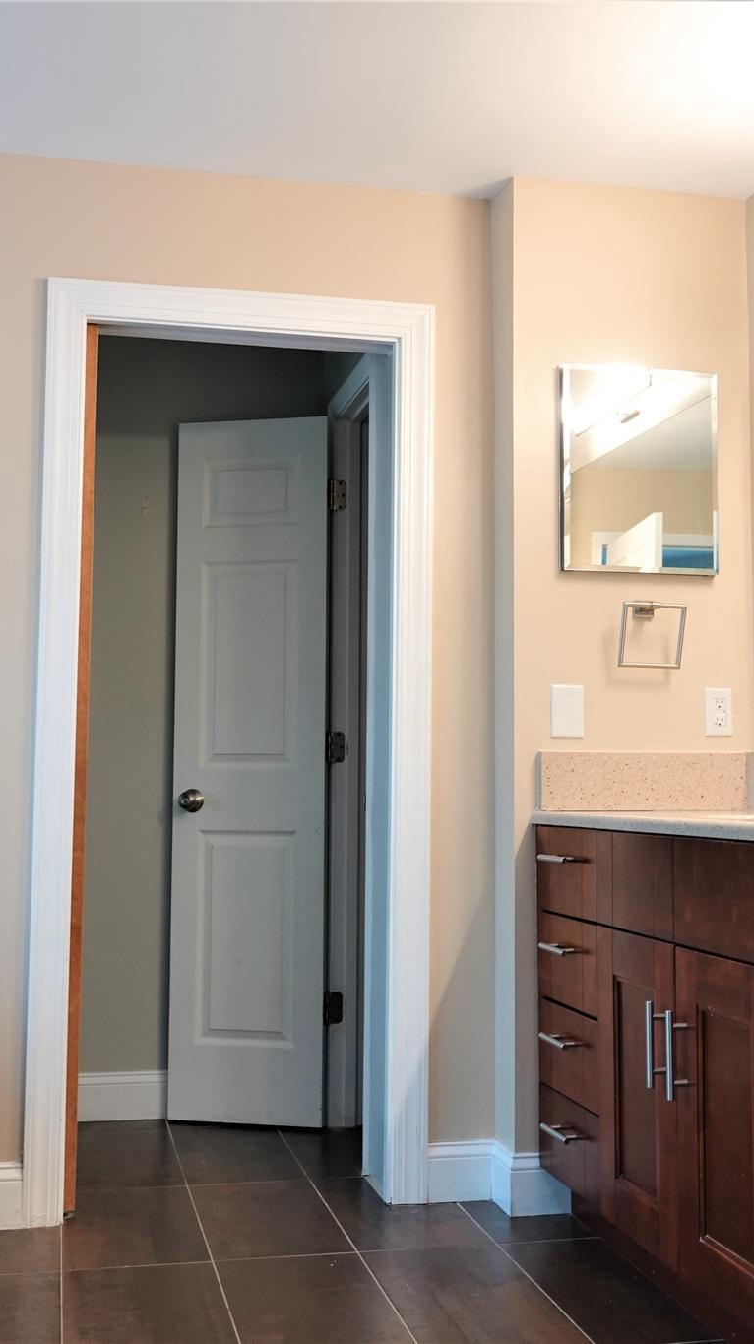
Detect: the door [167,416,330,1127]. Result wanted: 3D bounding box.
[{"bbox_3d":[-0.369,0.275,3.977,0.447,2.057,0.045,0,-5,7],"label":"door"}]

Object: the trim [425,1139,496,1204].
[{"bbox_3d":[0.195,1.181,3.170,0.158,0.135,0.018,2,-5,-13],"label":"trim"}]

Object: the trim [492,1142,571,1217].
[{"bbox_3d":[0.357,1.179,3.137,0.156,0.137,0.136,2,-5,-13],"label":"trim"}]

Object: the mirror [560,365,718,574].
[{"bbox_3d":[0.643,-0.491,3.266,0.409,0.507,0.028,2,-5,-13],"label":"mirror"}]

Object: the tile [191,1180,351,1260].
[{"bbox_3d":[-0.250,1.240,3.044,0.299,0.010,0.540,2,-5,-13],"label":"tile"}]

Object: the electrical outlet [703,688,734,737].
[{"bbox_3d":[0.834,0.101,3.272,0.071,0.116,0.008,2,-5,-13],"label":"electrical outlet"}]

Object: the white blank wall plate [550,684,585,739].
[{"bbox_3d":[0.451,0.094,3.162,0.079,0.124,0.008,1,-5,-12],"label":"white blank wall plate"}]

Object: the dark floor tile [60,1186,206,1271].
[{"bbox_3d":[-0.544,1.232,2.982,0.302,0.010,0.545,2,-5,-13],"label":"dark floor tile"}]

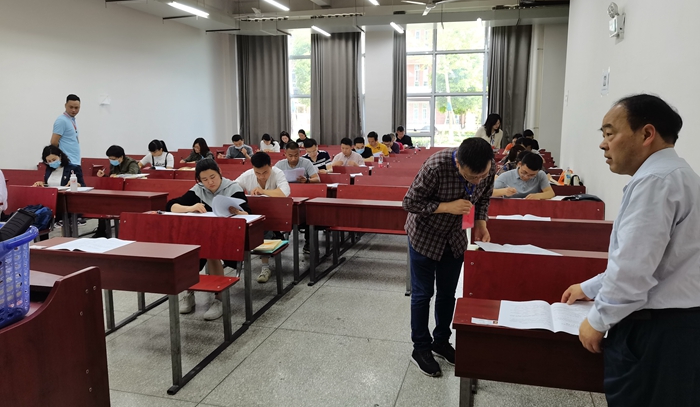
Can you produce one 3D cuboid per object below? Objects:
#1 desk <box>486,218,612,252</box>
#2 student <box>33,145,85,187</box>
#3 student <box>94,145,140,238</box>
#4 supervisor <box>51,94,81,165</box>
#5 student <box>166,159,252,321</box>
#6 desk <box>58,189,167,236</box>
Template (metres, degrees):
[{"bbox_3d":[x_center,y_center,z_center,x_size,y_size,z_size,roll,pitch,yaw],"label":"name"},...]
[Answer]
[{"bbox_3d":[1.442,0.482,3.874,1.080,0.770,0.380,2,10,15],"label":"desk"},{"bbox_3d":[-3.322,-0.062,6.096,0.600,1.240,0.800,3,10,15],"label":"student"},{"bbox_3d":[-2.850,-0.142,6.521,0.530,1.145,0.720,2,10,15],"label":"student"},{"bbox_3d":[-3.529,-0.433,6.619,0.340,1.790,0.480,3,10,16],"label":"supervisor"},{"bbox_3d":[-1.162,0.235,4.403,0.680,1.200,0.800,3,10,15],"label":"student"},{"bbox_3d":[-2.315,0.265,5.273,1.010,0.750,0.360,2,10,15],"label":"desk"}]

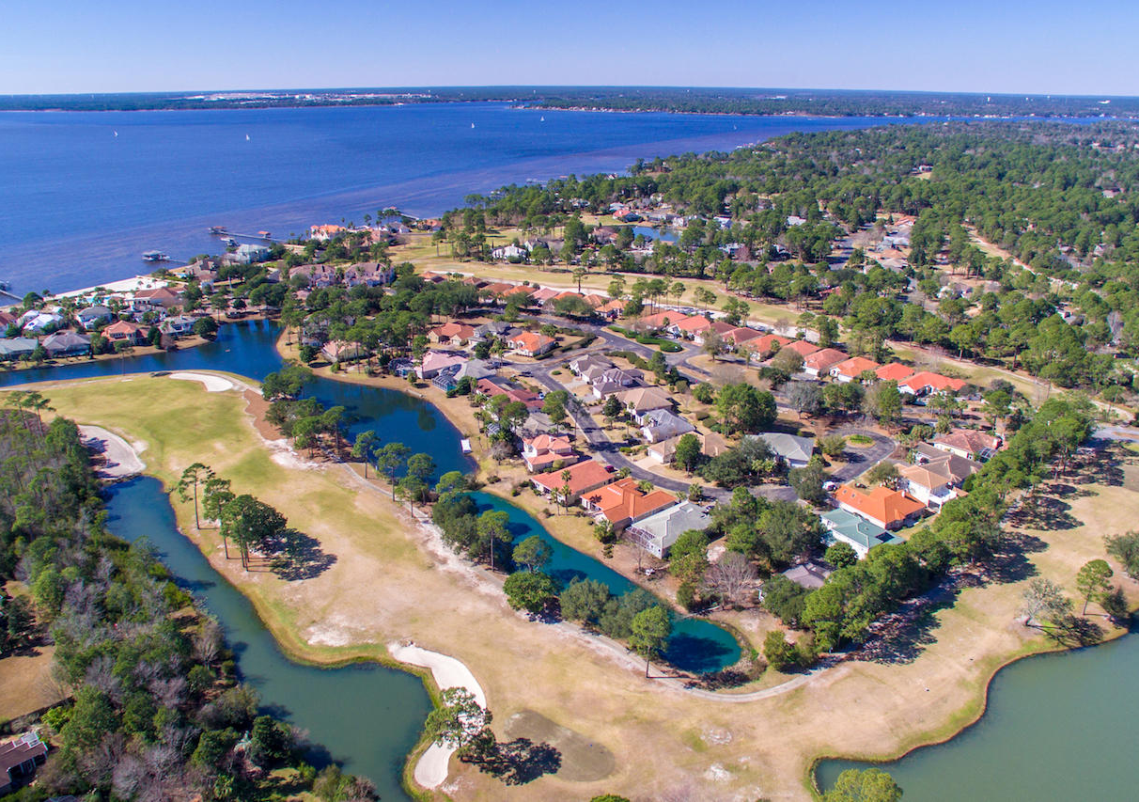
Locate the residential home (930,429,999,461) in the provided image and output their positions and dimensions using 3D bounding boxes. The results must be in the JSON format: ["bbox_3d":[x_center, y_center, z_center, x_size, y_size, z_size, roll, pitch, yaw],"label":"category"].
[{"bbox_3d":[128.570,13.730,217.840,14.910,5.450,15.120,-22,33,-38],"label":"residential home"}]

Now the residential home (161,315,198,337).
[{"bbox_3d":[-183.750,-36.340,316.710,18.500,6.800,19.500,-15,30,-29],"label":"residential home"}]

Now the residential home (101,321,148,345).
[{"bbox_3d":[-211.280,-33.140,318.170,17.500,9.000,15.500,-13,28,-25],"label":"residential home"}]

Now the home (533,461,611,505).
[{"bbox_3d":[1.770,22.900,202.670,20.000,6.200,15.000,-20,32,-36],"label":"home"}]

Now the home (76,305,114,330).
[{"bbox_3d":[-240.800,-43.380,339.900,14.000,9.000,14.500,-14,28,-27],"label":"home"}]

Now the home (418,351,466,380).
[{"bbox_3d":[-54.000,-16.260,281.260,20.880,5.660,12.650,-14,29,-27],"label":"home"}]

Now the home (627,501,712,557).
[{"bbox_3d":[27.430,32.420,174.880,21.600,5.900,12.100,-16,30,-30],"label":"home"}]

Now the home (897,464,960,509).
[{"bbox_3d":[105.530,23.720,198.830,11.500,8.200,17.500,-15,29,-29],"label":"home"}]

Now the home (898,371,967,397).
[{"bbox_3d":[140.910,-6.270,259.810,21.600,5.860,16.660,-19,31,-35],"label":"home"}]

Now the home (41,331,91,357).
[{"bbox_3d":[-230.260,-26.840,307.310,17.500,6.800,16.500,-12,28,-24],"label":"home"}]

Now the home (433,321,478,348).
[{"bbox_3d":[-52.020,-32.340,308.740,15.280,6.500,19.650,10,27,19],"label":"home"}]

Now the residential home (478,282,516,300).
[{"bbox_3d":[-42.260,-61.180,369.240,12.500,6.000,23.800,13,28,24],"label":"residential home"}]

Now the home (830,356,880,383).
[{"bbox_3d":[117.980,-13.980,276.190,20.880,5.860,10.800,-19,31,-34],"label":"home"}]

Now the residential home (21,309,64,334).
[{"bbox_3d":[-254.670,-37.710,324.250,13.370,7.820,16.970,-9,27,-18],"label":"residential home"}]

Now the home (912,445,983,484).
[{"bbox_3d":[117.480,18.690,211.430,13.800,6.600,19.500,-16,30,-30],"label":"home"}]

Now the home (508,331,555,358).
[{"bbox_3d":[-17.050,-26.370,296.570,16.600,6.300,15.800,19,31,34],"label":"home"}]

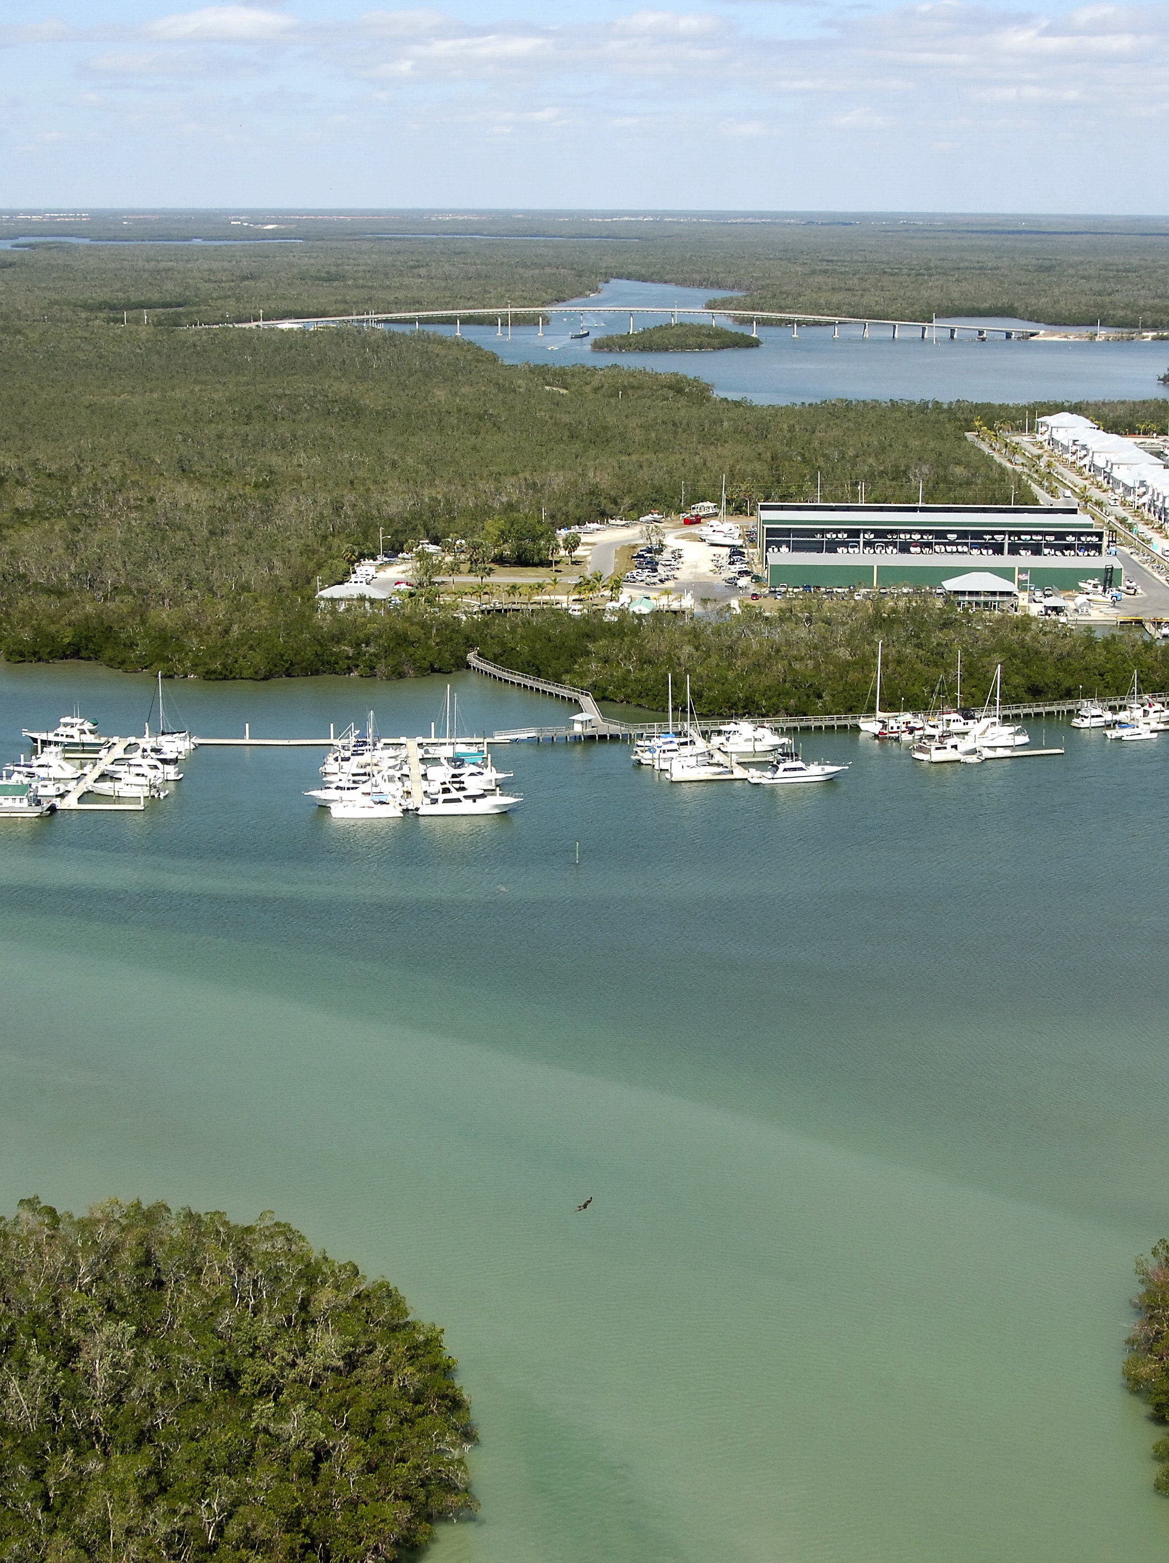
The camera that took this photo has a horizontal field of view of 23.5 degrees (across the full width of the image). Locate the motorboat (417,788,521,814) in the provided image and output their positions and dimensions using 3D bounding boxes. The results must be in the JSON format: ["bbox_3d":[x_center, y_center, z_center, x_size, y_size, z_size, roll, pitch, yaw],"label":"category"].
[{"bbox_3d":[-17.740,2.830,426.580,16.200,4.200,4.500,0,12,-4],"label":"motorboat"}]

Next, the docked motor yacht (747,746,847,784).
[{"bbox_3d":[33.730,-2.110,451.090,15.600,4.400,4.400,-2,12,-11],"label":"docked motor yacht"}]

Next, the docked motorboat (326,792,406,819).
[{"bbox_3d":[-32.990,3.690,424.260,11.690,3.300,4.200,0,12,-4],"label":"docked motorboat"}]

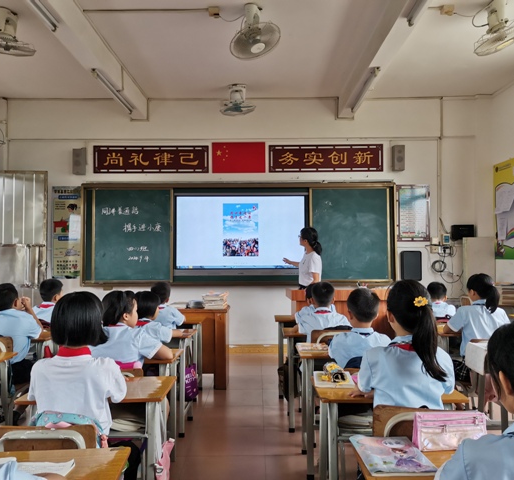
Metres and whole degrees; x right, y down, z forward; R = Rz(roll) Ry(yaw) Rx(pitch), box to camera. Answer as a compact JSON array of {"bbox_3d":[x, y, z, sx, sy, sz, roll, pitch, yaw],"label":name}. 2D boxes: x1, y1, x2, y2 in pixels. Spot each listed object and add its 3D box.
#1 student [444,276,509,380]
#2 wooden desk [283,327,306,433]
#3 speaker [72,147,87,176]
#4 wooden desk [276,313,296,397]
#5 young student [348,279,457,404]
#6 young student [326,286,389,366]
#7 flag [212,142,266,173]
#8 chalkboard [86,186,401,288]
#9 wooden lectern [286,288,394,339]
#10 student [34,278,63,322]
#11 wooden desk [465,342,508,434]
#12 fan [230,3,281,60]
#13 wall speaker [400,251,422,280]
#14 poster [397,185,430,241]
[{"bbox_3d":[1.500,0.820,3.477,0.420,1.170,0.580,0,-2,-9],"label":"student"},{"bbox_3d":[0.500,1.057,3.700,0.600,0.710,0.410,0,-2,0],"label":"wooden desk"},{"bbox_3d":[-2.280,-1.018,6.203,0.135,0.340,0.160,0,-2,0],"label":"speaker"},{"bbox_3d":[0.470,1.082,4.529,0.600,0.710,0.410,0,-2,0],"label":"wooden desk"},{"bbox_3d":[0.535,0.740,1.834,0.400,1.180,0.550,0,-2,-6],"label":"young student"},{"bbox_3d":[0.550,0.820,2.636,0.380,1.120,0.580,0,-2,0],"label":"young student"},{"bbox_3d":[-0.236,-1.080,6.269,0.685,0.410,0.012,0,-2,0],"label":"flag"},{"bbox_3d":[-0.234,-0.081,6.257,4.050,1.330,0.100,0,-2,0],"label":"chalkboard"},{"bbox_3d":[0.908,0.966,5.056,1.130,0.920,0.640,0,-2,0],"label":"wooden lectern"},{"bbox_3d":[-1.700,0.868,4.056,0.390,1.110,0.570,0,-2,5],"label":"student"},{"bbox_3d":[1.650,0.993,2.831,0.600,0.720,0.420,0,-2,0],"label":"wooden desk"},{"bbox_3d":[-0.035,-1.730,4.026,0.430,0.410,0.430,-2,-2,33],"label":"fan"},{"bbox_3d":[2.002,0.341,6.205,0.235,0.385,0.170,0,-2,0],"label":"wall speaker"},{"bbox_3d":[2.035,-0.352,6.284,0.430,0.730,0.025,0,-2,0],"label":"poster"}]

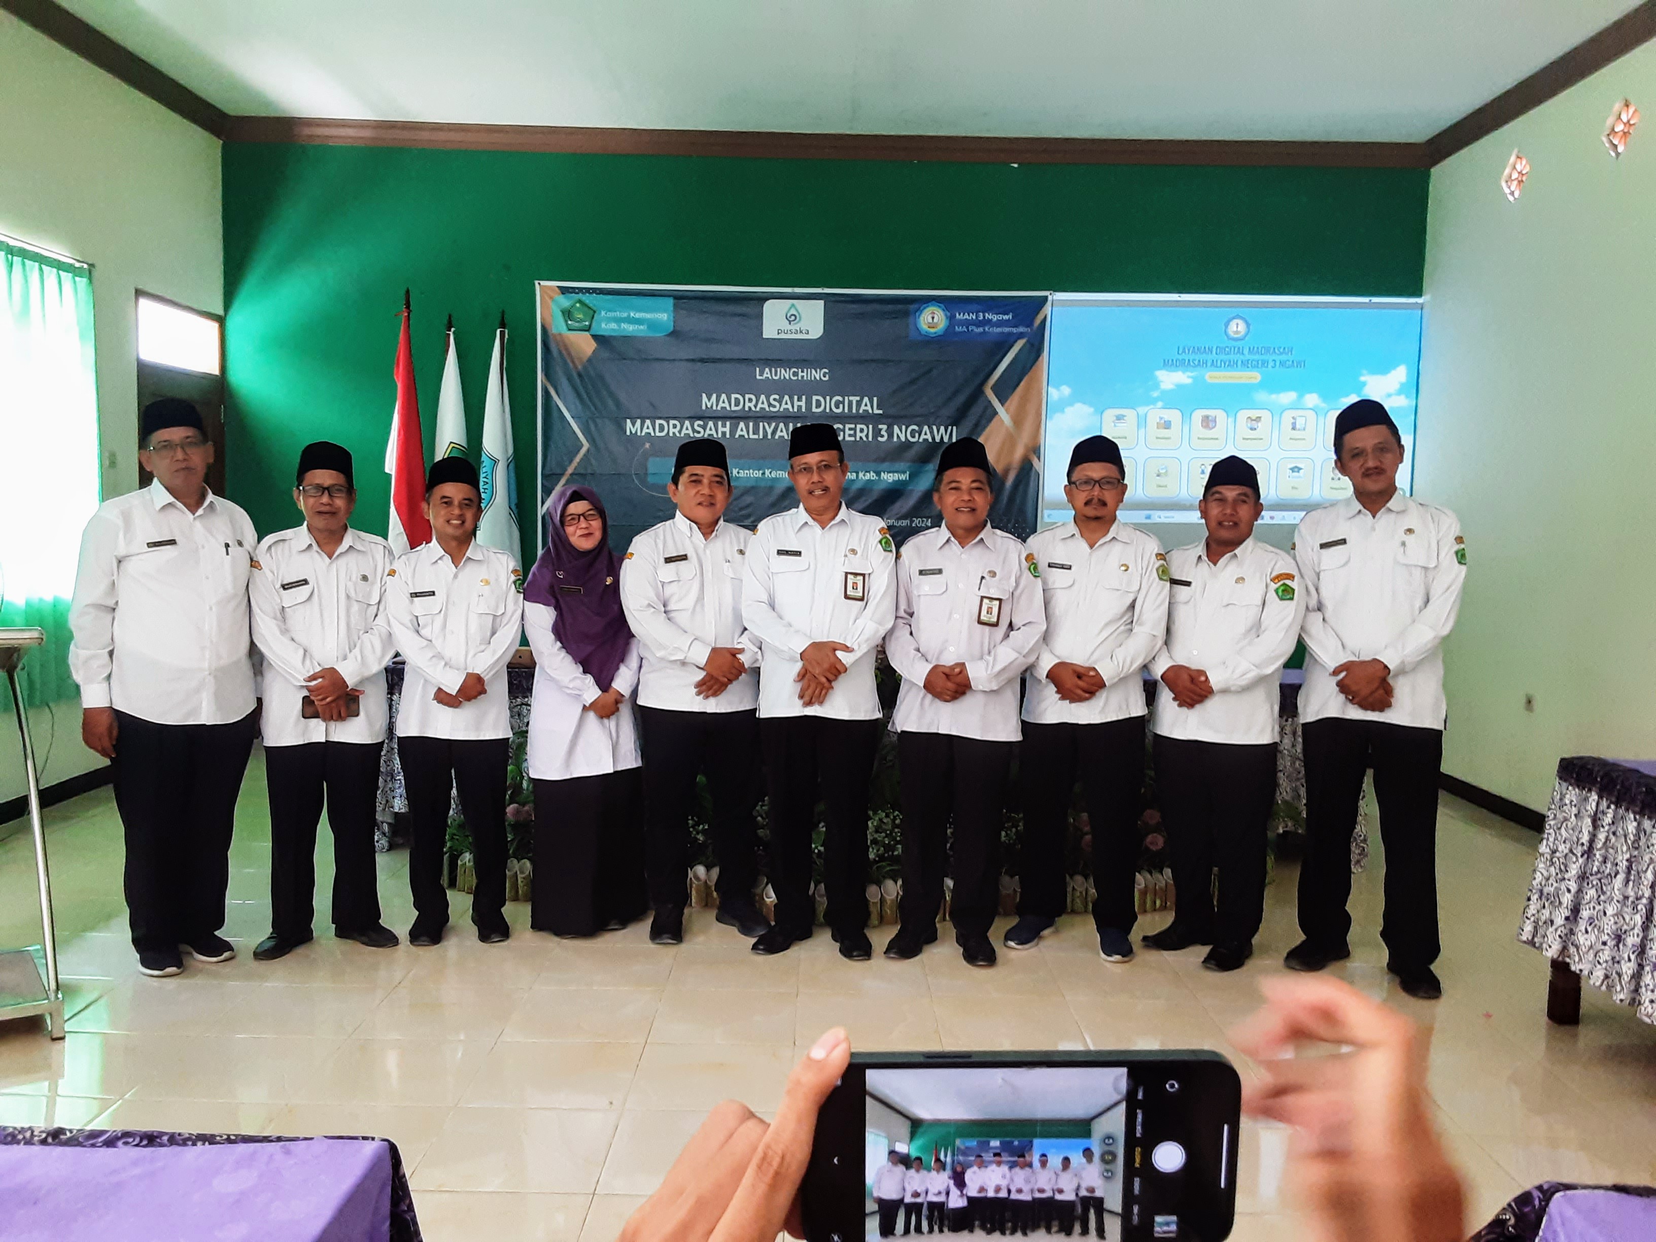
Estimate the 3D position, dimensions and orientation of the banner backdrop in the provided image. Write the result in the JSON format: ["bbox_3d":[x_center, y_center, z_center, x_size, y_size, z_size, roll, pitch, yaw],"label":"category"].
[{"bbox_3d":[-0.224,-1.021,7.667,3.019,1.880,0.040,1,5,0],"label":"banner backdrop"}]

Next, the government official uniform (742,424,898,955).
[{"bbox_3d":[-0.028,0.224,4.317,0.515,1.750,0.340,1,5,1],"label":"government official uniform"}]

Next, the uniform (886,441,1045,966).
[{"bbox_3d":[0.462,0.253,4.345,0.529,1.707,0.340,2,5,12],"label":"uniform"}]

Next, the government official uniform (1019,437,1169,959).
[{"bbox_3d":[0.903,0.249,4.383,0.496,1.726,0.340,3,5,17],"label":"government official uniform"}]

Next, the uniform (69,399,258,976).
[{"bbox_3d":[-2.105,0.191,4.092,0.531,1.770,0.380,-2,6,-37],"label":"uniform"}]

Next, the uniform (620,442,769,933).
[{"bbox_3d":[-0.469,0.229,4.460,0.502,1.699,0.340,0,5,-16],"label":"uniform"}]

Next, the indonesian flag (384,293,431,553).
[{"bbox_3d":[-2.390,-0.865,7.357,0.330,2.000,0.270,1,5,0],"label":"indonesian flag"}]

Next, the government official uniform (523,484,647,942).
[{"bbox_3d":[-0.845,0.297,4.510,0.430,1.540,0.340,-1,5,-22],"label":"government official uniform"}]

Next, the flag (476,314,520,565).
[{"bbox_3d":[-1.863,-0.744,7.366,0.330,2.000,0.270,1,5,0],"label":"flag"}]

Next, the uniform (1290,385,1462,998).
[{"bbox_3d":[1.730,0.232,4.060,0.540,1.800,0.360,3,5,28],"label":"uniform"}]

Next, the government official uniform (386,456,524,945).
[{"bbox_3d":[-1.259,0.259,4.366,0.446,1.622,0.340,0,5,-14],"label":"government official uniform"}]

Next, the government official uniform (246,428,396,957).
[{"bbox_3d":[-1.661,0.244,4.252,0.452,1.655,0.340,-1,5,-24],"label":"government official uniform"}]

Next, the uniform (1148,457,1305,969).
[{"bbox_3d":[1.357,0.286,4.388,0.518,1.671,0.340,4,6,33],"label":"uniform"}]

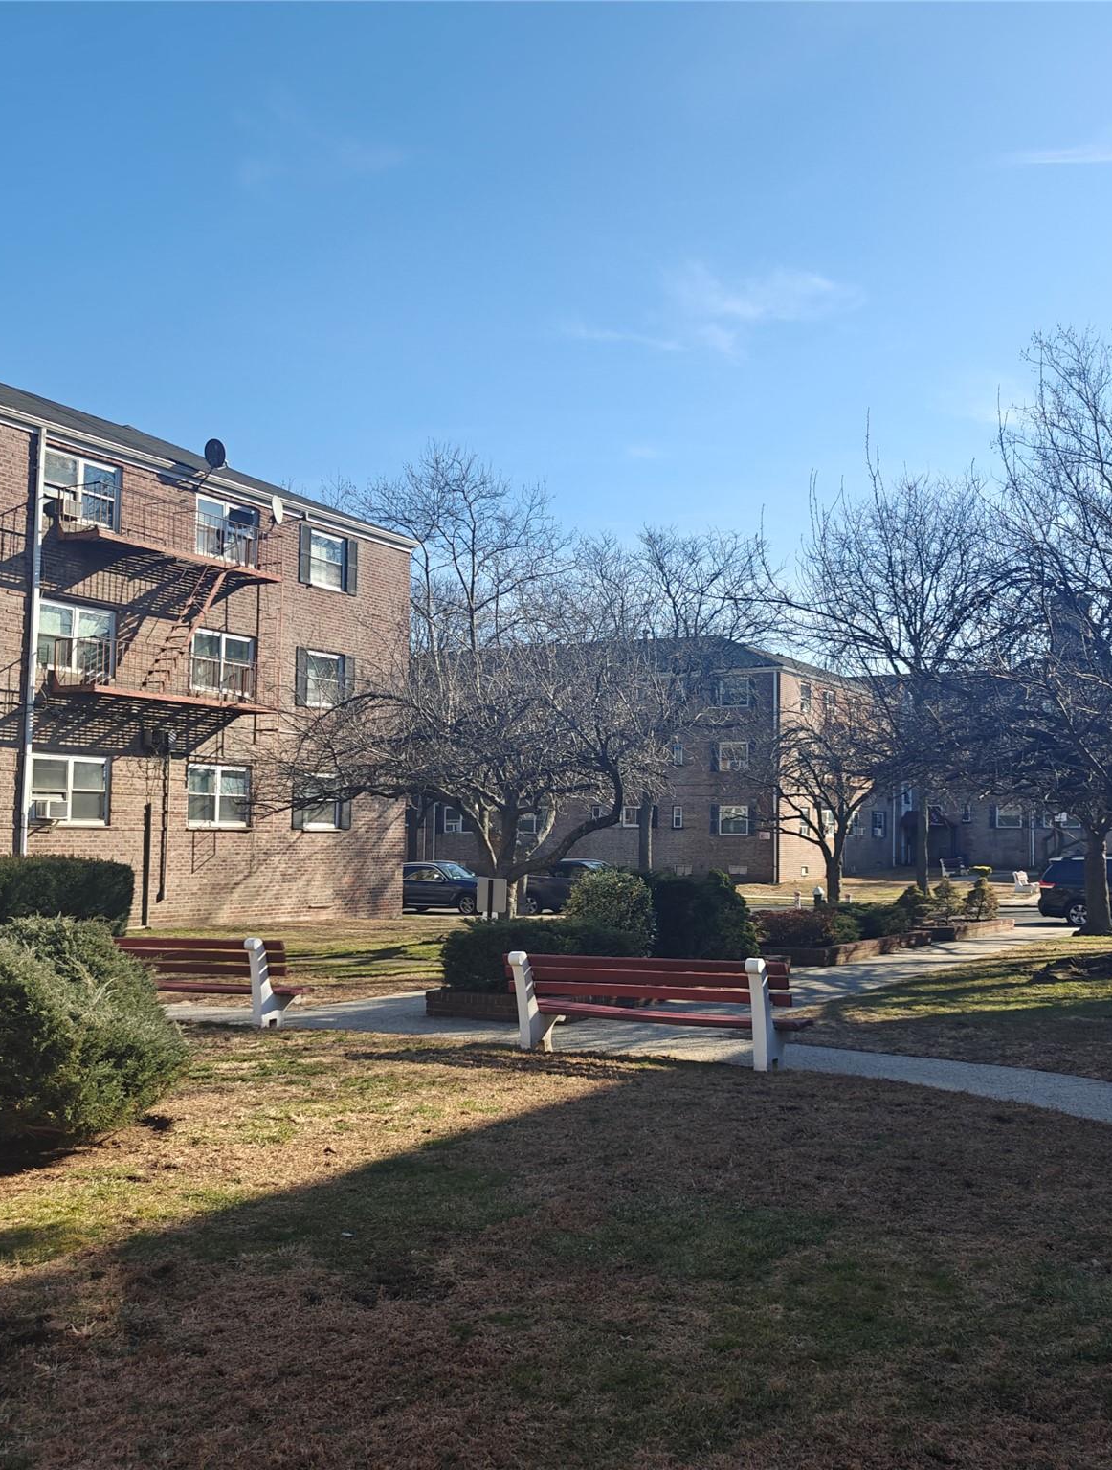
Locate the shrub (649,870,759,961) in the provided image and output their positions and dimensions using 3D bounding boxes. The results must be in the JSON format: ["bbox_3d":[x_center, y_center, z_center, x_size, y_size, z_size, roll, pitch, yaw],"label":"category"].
[{"bbox_3d":[1.864,2.313,16.600,1.450,1.180,1.400,0,-4,0],"label":"shrub"}]

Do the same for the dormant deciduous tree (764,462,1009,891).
[{"bbox_3d":[11.455,-1.958,45.000,8.500,15.000,8.500,-2,-5,30],"label":"dormant deciduous tree"}]

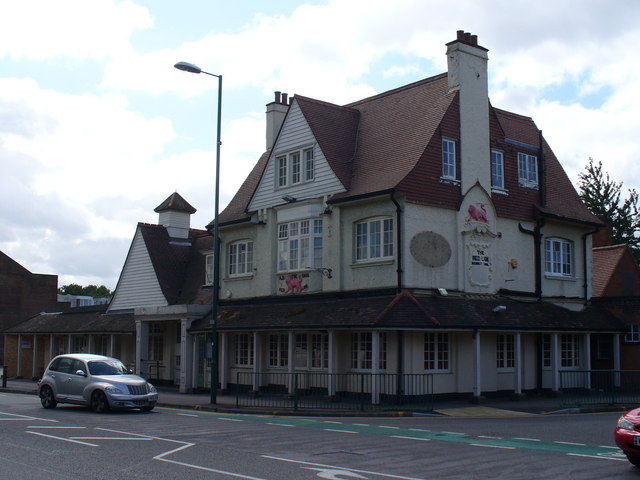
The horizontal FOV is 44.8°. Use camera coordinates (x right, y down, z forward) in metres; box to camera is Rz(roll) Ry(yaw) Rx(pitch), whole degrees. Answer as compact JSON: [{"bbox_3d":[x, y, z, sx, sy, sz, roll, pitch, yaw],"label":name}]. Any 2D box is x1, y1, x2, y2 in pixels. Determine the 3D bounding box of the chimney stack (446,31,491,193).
[{"bbox_3d":[5.500,-4.666,28.630,1.666,6.180,0.612,6,-10,-38],"label":"chimney stack"}]

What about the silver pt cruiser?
[{"bbox_3d":[-6.496,4.173,22.825,4.290,1.600,1.720,-6,-10,38],"label":"silver pt cruiser"}]

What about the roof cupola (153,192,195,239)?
[{"bbox_3d":[-7.200,-1.198,38.911,1.546,2.478,1.546,7,-10,-41],"label":"roof cupola"}]

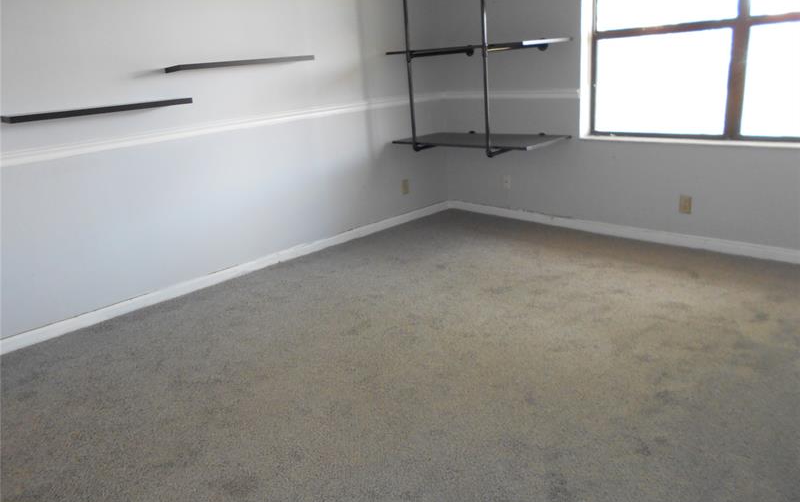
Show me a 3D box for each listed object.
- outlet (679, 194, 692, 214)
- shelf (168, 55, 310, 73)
[{"bbox_3d":[1.798,-0.291,3.775,0.009,0.115,0.071,-20,23,-40],"label":"outlet"},{"bbox_3d":[-0.938,-1.129,3.622,0.905,0.028,0.198,-20,23,-40],"label":"shelf"}]

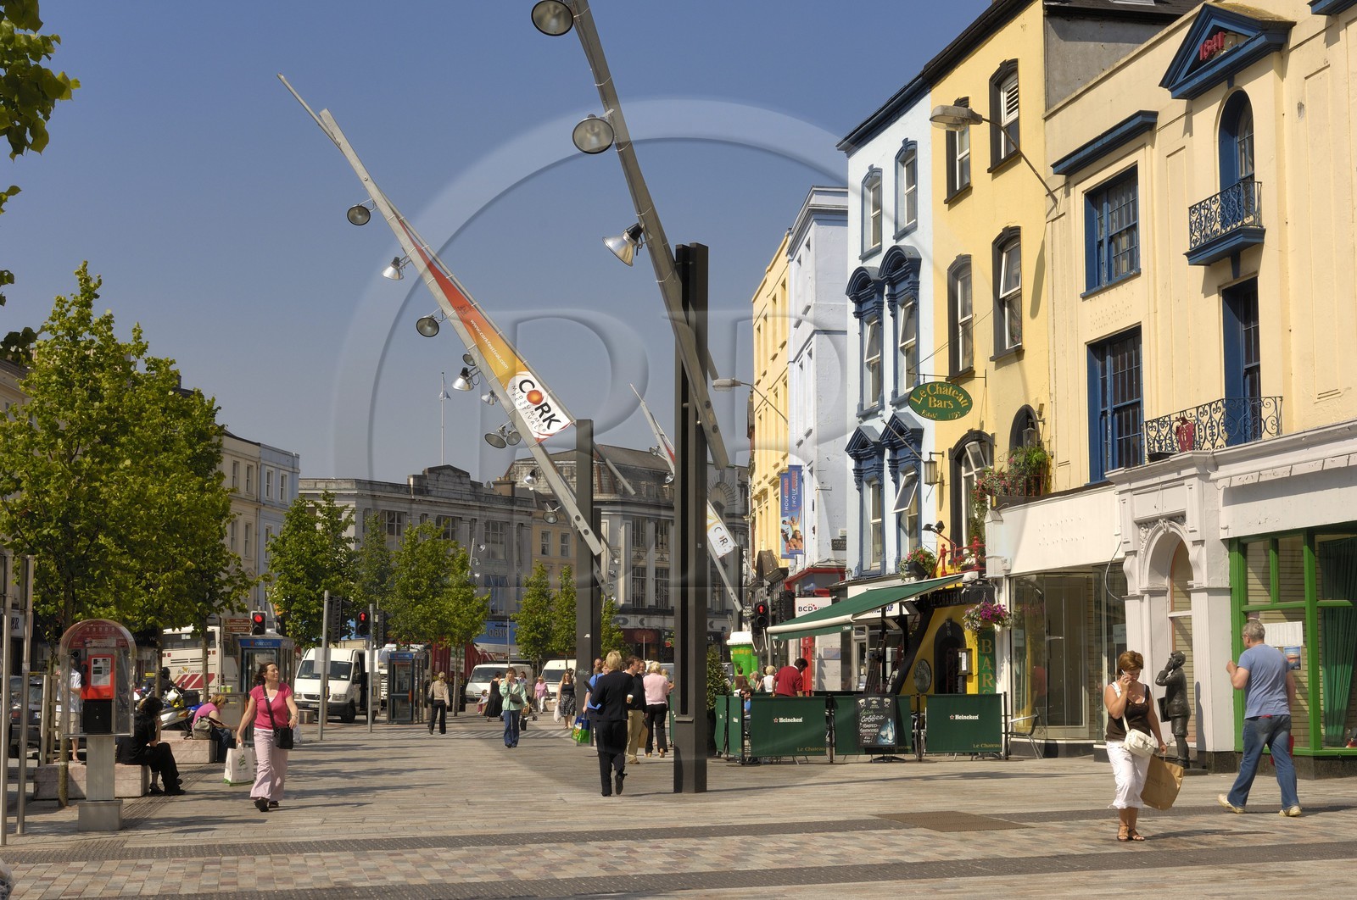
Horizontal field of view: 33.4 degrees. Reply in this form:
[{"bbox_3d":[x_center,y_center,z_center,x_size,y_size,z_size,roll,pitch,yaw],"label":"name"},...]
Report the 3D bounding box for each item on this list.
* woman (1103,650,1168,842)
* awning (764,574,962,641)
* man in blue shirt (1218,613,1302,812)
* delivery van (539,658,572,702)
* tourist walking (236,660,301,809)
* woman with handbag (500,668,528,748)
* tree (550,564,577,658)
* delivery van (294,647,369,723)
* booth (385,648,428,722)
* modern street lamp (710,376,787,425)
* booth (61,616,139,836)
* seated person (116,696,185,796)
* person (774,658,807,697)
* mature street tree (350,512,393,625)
[{"bbox_3d":[3.856,2.491,19.082,0.480,1.599,0.380,2,-6,-19],"label":"woman"},{"bbox_3d":[3.349,2.929,41.717,2.252,1.053,6.737,1,-6,-11],"label":"awning"},{"bbox_3d":[5.400,2.484,20.994,0.520,1.820,0.620,5,-8,-40],"label":"man in blue shirt"},{"bbox_3d":[-6.337,12.601,121.630,2.000,2.450,5.200,0,-6,0],"label":"delivery van"},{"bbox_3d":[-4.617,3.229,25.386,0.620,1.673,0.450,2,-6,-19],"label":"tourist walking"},{"bbox_3d":[-3.392,5.316,46.576,0.550,1.618,0.420,1,-6,-6],"label":"woman with handbag"},{"bbox_3d":[-5.221,8.693,104.660,1.750,6.727,1.750,0,-6,0],"label":"tree"},{"bbox_3d":[-12.090,8.410,80.540,2.000,2.500,5.100,0,-6,4],"label":"delivery van"},{"bbox_3d":[-8.665,7.553,71.819,0.900,2.289,0.900,-2,-6,16],"label":"booth"},{"bbox_3d":[2.088,-1.407,65.428,2.294,1.366,0.350,0,-6,-3],"label":"modern street lamp"},{"bbox_3d":[-5.781,2.750,22.557,0.740,2.086,0.580,1,-6,-12],"label":"booth"},{"bbox_3d":[-6.887,3.864,29.466,0.860,1.289,0.520,1,-6,-12],"label":"seated person"},{"bbox_3d":[1.851,4.227,37.118,0.520,1.600,0.500,-5,-8,40],"label":"person"},{"bbox_3d":[-10.408,5.658,76.824,2.000,7.114,2.000,0,-6,0],"label":"mature street tree"}]

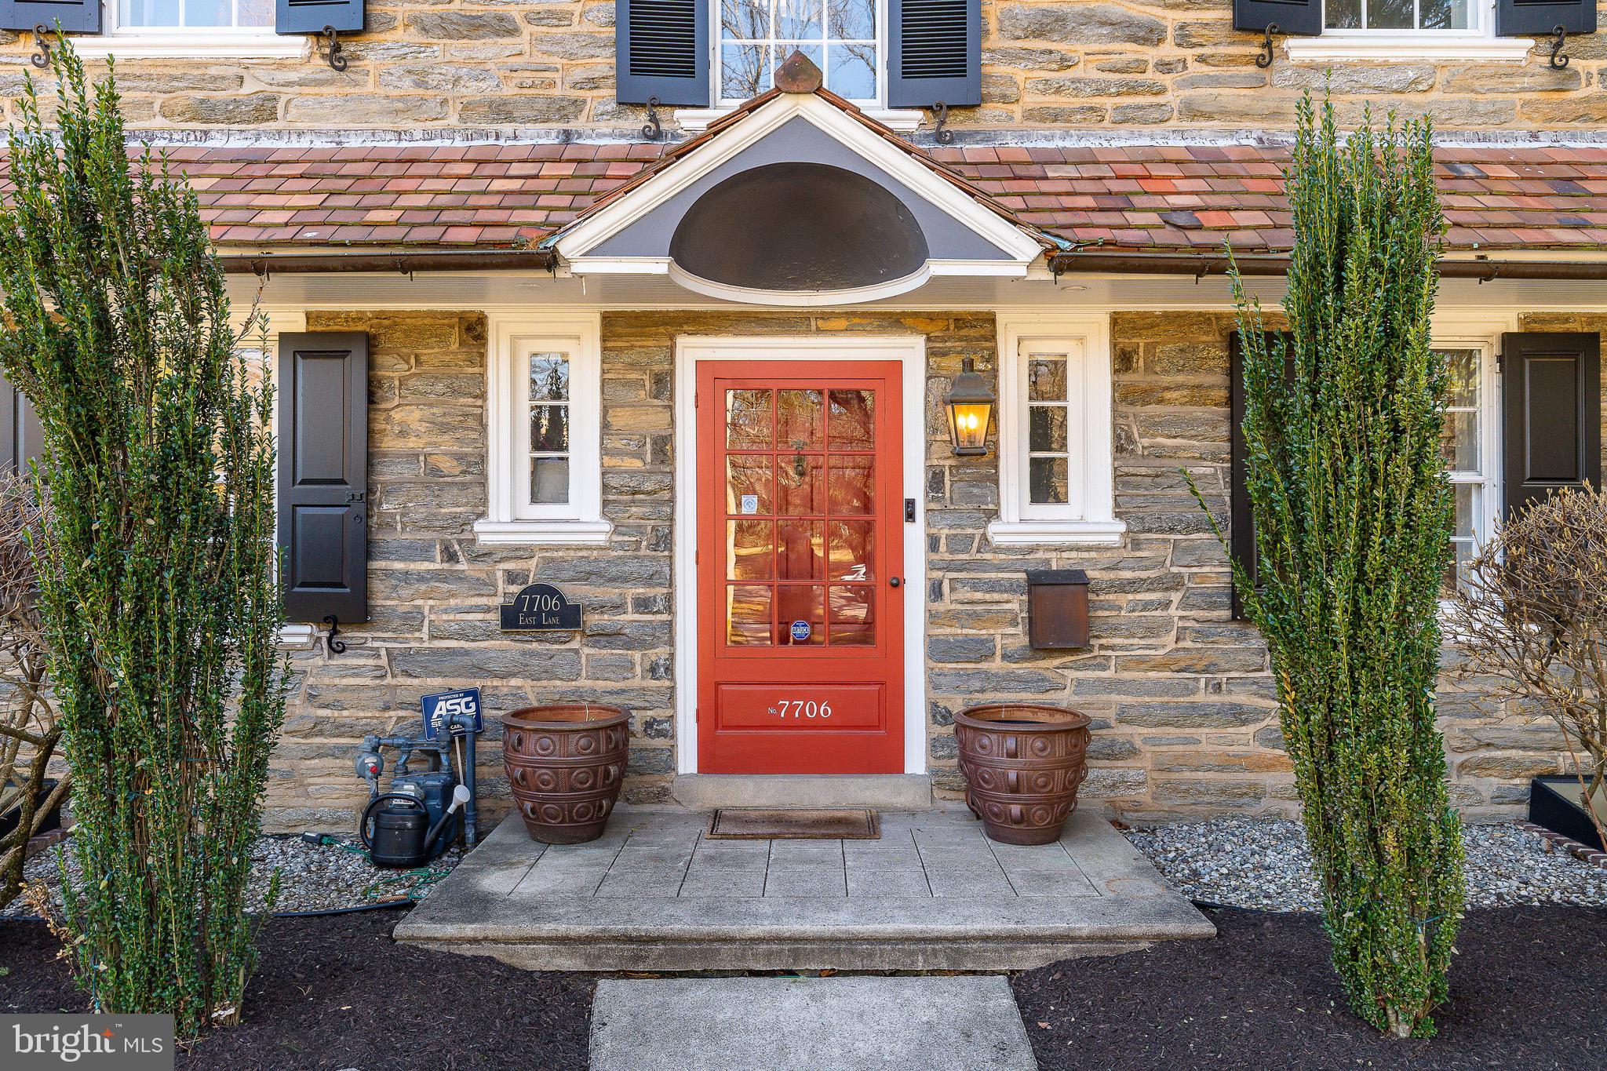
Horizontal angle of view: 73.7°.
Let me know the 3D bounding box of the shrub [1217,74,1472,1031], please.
[{"bbox_3d":[1.554,0.085,3.120,0.740,2.720,0.660,0,0,0],"label":"shrub"}]

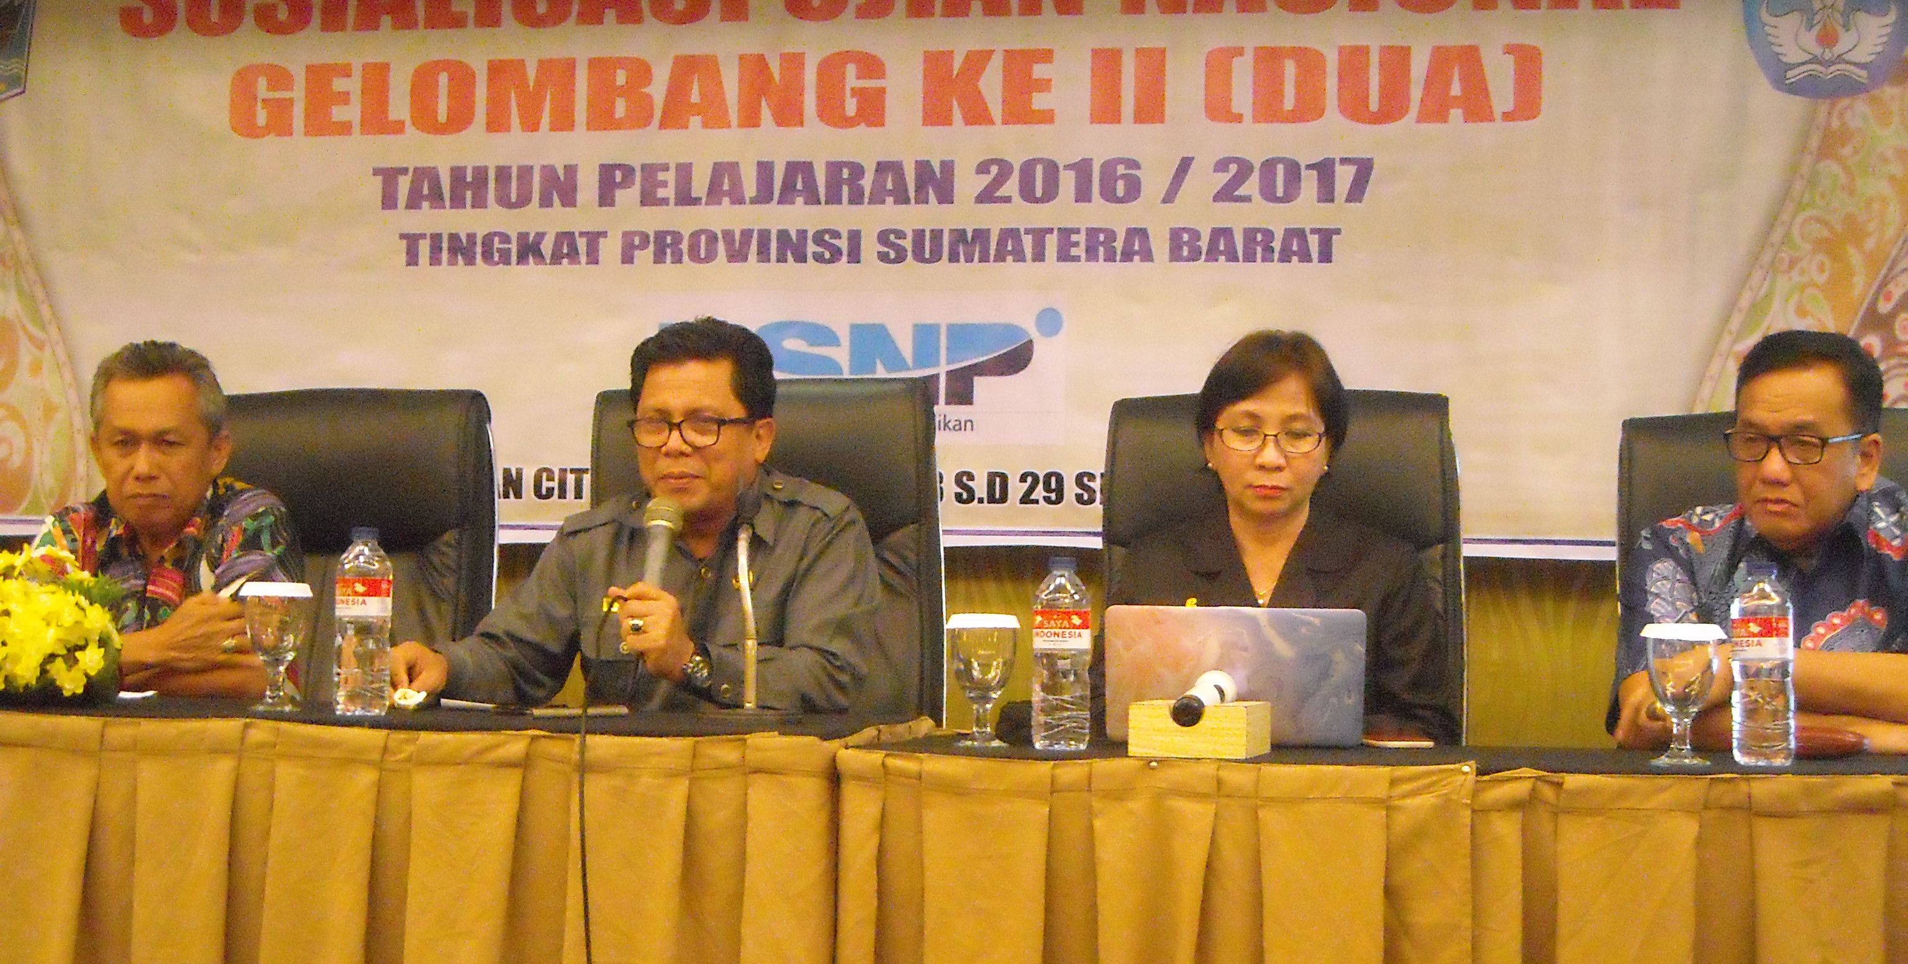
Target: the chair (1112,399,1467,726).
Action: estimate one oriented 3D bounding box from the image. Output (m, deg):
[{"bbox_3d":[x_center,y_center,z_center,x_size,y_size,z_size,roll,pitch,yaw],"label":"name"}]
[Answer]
[{"bbox_3d":[0.388,0.469,4.390,0.620,1.200,0.680,1,-2,15],"label":"chair"}]

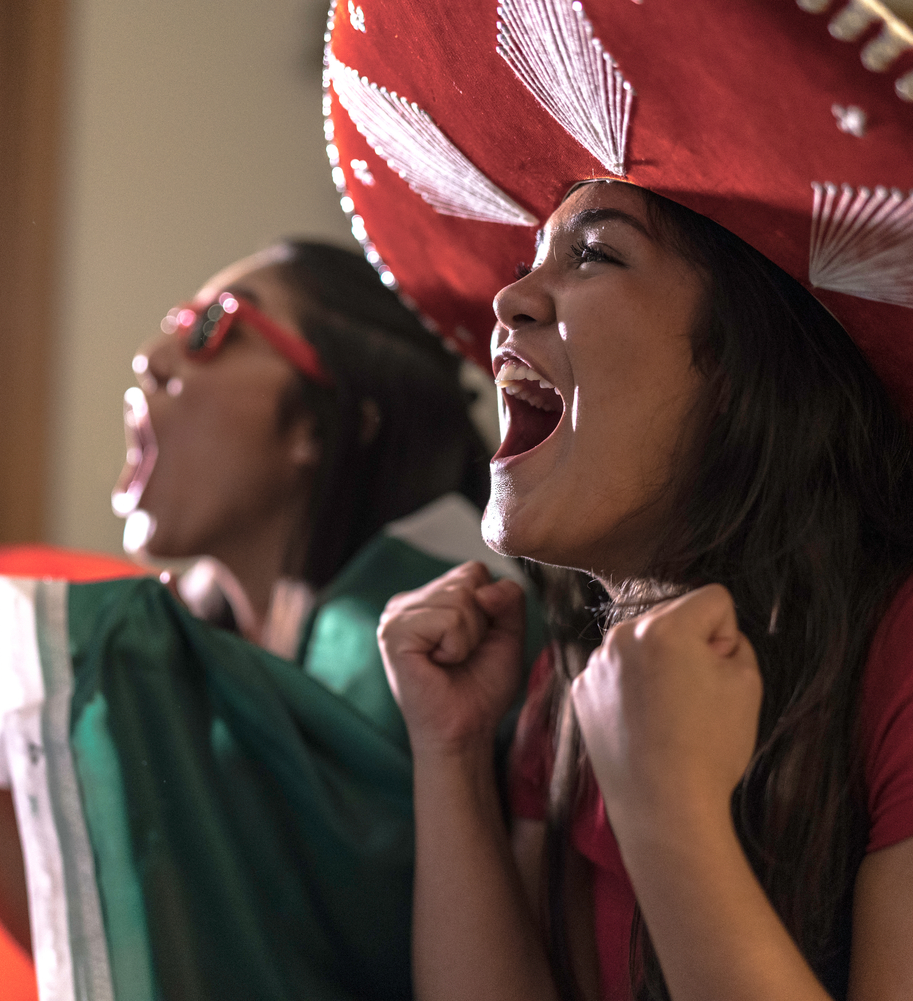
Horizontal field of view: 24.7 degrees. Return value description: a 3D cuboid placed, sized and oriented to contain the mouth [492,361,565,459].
[{"bbox_3d":[0.036,-0.048,1.110,0.036,0.055,0.050,15,-8,-27],"label":"mouth"}]

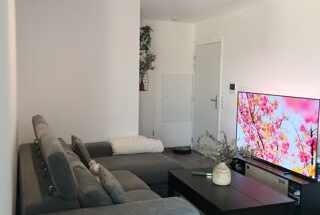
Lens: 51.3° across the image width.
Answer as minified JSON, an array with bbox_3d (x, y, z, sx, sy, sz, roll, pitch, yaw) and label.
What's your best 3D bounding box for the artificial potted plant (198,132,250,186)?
[{"bbox_3d":[0.609,0.484,3.170,0.490,0.470,0.400,2,5,11],"label":"artificial potted plant"}]

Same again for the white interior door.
[{"bbox_3d":[0.870,-0.147,6.235,0.050,2.070,0.940,-1,5,-21],"label":"white interior door"}]

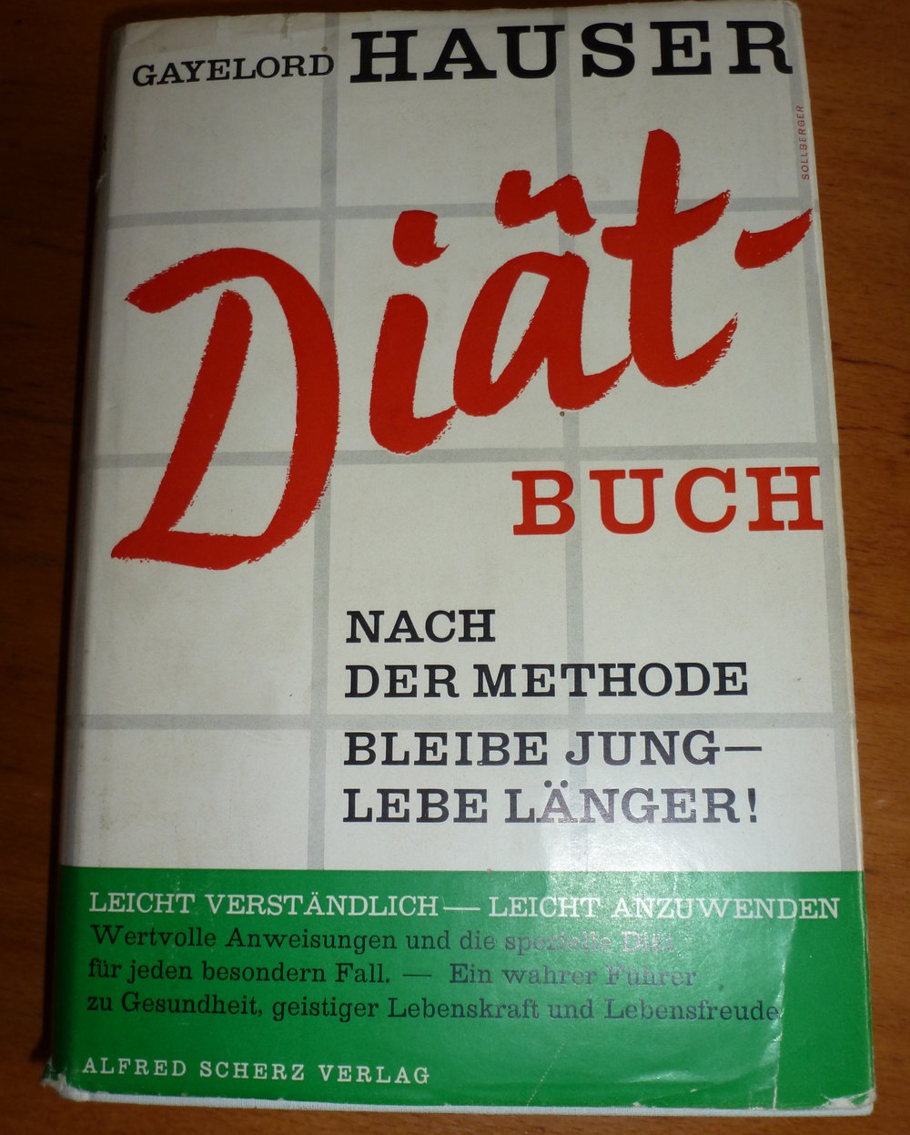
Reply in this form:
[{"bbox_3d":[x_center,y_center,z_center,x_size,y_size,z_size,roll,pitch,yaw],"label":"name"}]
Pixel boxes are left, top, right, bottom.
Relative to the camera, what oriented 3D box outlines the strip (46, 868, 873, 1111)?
[{"bbox_3d":[0.000,0.073,0.202,0.142,0.005,0.039,-1,79,2],"label":"strip"}]

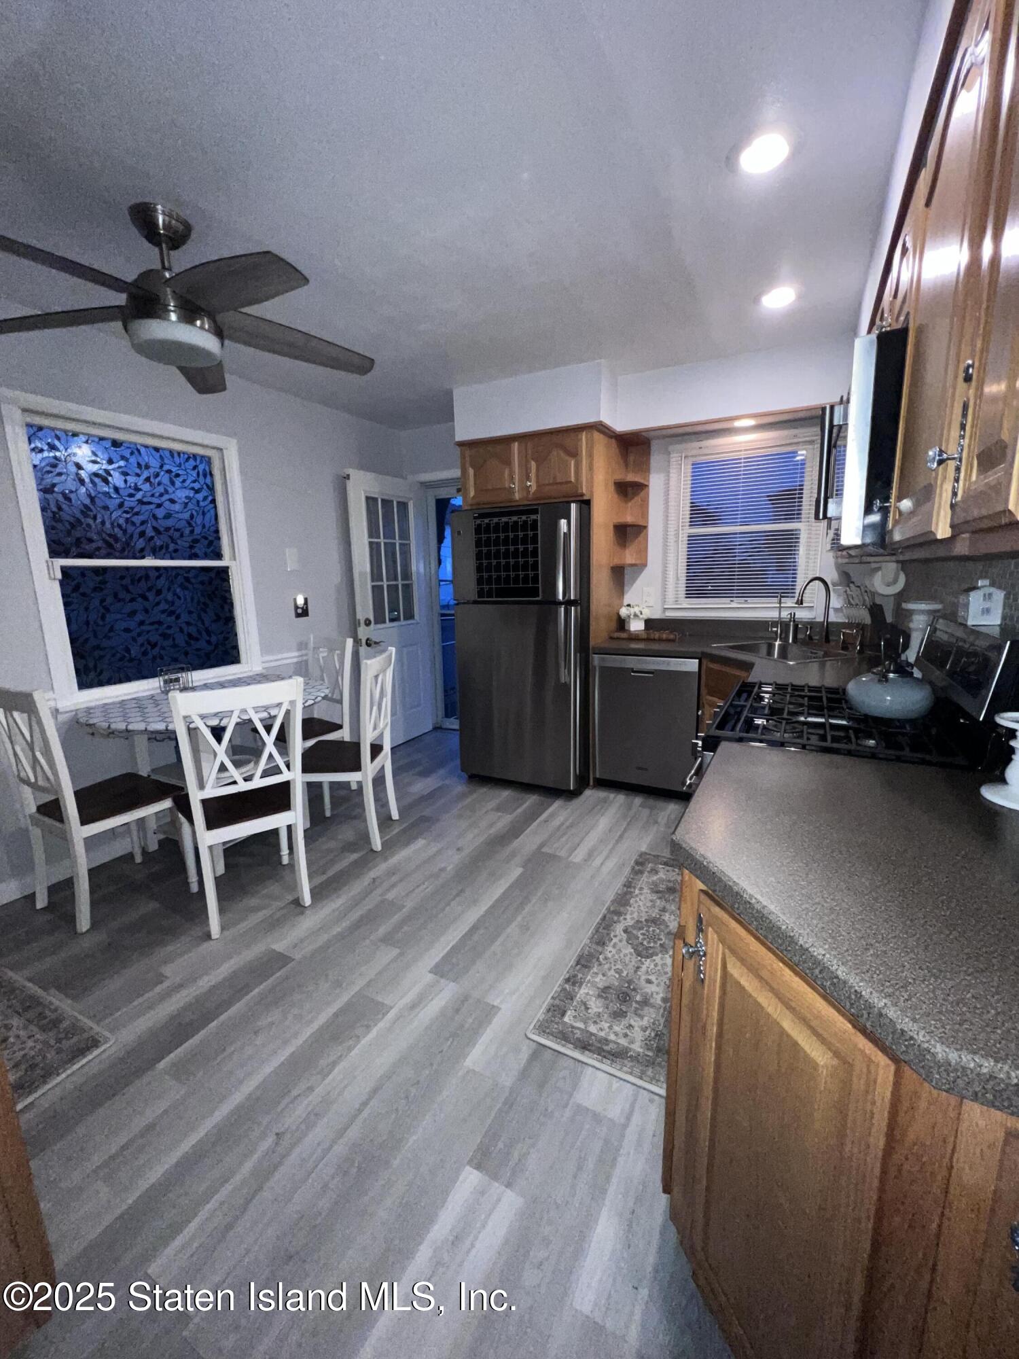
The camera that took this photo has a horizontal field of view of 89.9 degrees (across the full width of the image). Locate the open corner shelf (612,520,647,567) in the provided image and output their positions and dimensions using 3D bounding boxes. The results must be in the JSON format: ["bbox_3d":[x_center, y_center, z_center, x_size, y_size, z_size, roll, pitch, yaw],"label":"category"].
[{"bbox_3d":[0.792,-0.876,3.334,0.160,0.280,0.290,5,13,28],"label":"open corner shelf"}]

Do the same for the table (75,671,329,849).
[{"bbox_3d":[-1.384,0.473,2.643,0.980,0.775,1.050,5,13,28],"label":"table"}]

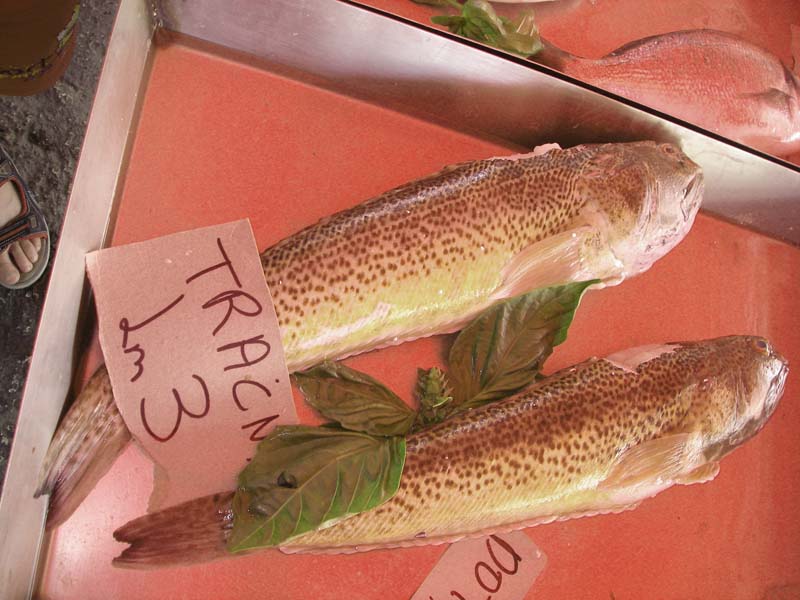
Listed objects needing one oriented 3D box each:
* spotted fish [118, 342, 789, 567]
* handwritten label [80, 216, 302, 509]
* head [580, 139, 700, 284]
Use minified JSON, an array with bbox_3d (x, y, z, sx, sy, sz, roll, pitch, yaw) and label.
[{"bbox_3d":[0.046,0.087,0.465,0.372,0.050,0.080,-11,82,-14],"label":"spotted fish"},{"bbox_3d":[-0.097,0.030,0.427,0.079,0.018,0.125,-14,94,-13],"label":"handwritten label"},{"bbox_3d":[0.137,-0.056,0.498,0.077,0.055,0.074,-17,84,-14],"label":"head"}]

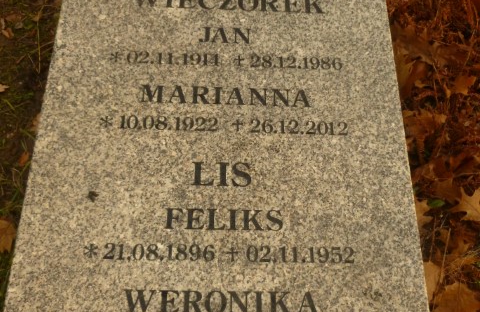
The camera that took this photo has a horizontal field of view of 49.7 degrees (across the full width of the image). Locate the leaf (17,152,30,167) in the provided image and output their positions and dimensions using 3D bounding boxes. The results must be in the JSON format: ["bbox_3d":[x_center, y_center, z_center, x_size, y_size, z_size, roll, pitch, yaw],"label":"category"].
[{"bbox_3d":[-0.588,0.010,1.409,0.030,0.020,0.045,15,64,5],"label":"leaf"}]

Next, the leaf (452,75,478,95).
[{"bbox_3d":[0.662,-0.209,1.516,0.075,0.030,0.069,2,64,-1],"label":"leaf"}]

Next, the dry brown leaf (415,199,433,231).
[{"bbox_3d":[0.469,0.151,1.346,0.070,0.025,0.090,0,64,-2],"label":"dry brown leaf"}]

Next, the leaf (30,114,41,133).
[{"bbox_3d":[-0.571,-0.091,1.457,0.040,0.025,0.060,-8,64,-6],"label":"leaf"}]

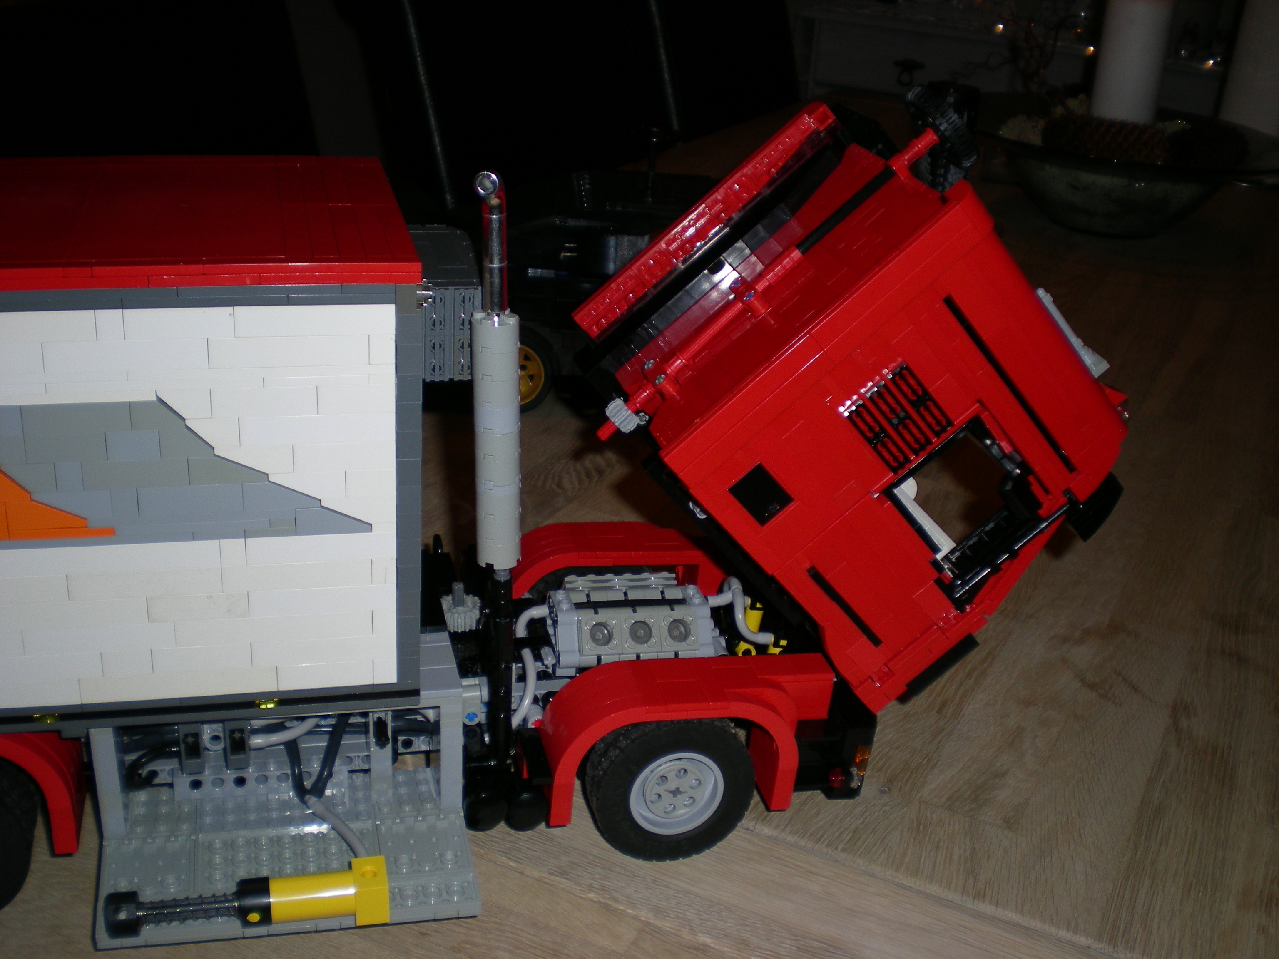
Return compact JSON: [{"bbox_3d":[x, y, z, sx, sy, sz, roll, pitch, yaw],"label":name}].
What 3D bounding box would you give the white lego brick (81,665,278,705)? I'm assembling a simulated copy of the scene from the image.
[{"bbox_3d":[-0.154,0.067,0.471,0.064,0.010,0.008,-2,23,-14],"label":"white lego brick"}]

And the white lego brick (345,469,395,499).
[{"bbox_3d":[-0.088,0.000,0.460,0.016,0.010,0.008,-2,23,-14],"label":"white lego brick"}]

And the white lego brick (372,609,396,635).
[{"bbox_3d":[-0.087,0.047,0.480,0.008,0.010,0.008,-2,23,-14],"label":"white lego brick"}]

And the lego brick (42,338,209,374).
[{"bbox_3d":[-0.157,-0.039,0.431,0.048,0.010,0.008,-2,22,-13],"label":"lego brick"}]

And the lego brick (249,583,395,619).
[{"bbox_3d":[-0.106,0.038,0.471,0.048,0.010,0.008,-2,23,-14],"label":"lego brick"}]

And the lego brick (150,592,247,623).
[{"bbox_3d":[-0.145,0.041,0.463,0.032,0.010,0.008,-2,23,-14],"label":"lego brick"}]

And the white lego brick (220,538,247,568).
[{"bbox_3d":[-0.132,0.022,0.457,0.008,0.010,0.008,-2,23,-14],"label":"white lego brick"}]

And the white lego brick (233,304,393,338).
[{"bbox_3d":[-0.100,-0.051,0.435,0.048,0.010,0.008,-2,23,-14],"label":"white lego brick"}]

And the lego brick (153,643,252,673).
[{"bbox_3d":[-0.147,0.059,0.473,0.032,0.010,0.008,-2,22,-13],"label":"lego brick"}]

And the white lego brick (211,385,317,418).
[{"bbox_3d":[-0.118,-0.026,0.441,0.032,0.010,0.008,-2,23,-14],"label":"white lego brick"}]

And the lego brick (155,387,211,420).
[{"bbox_3d":[-0.140,-0.025,0.433,0.016,0.010,0.008,-2,23,-14],"label":"lego brick"}]

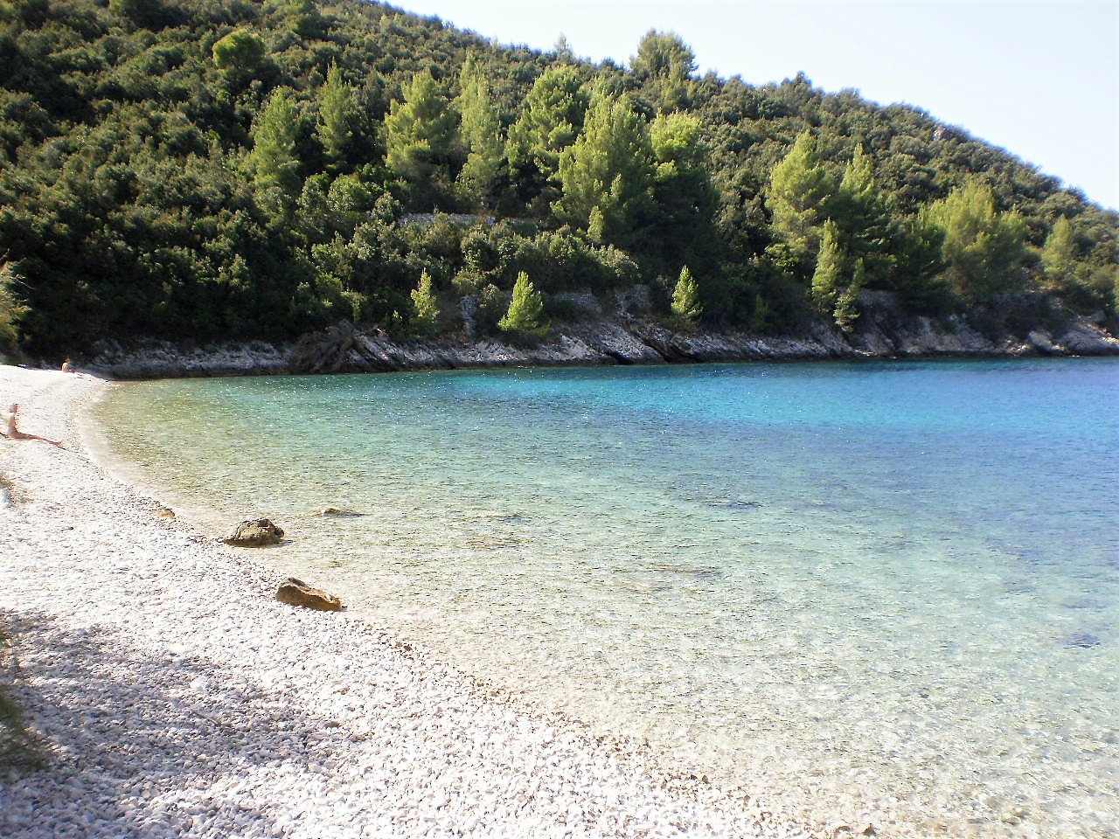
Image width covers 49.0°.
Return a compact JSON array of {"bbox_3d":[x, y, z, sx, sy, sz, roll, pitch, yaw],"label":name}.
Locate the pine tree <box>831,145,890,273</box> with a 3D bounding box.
[{"bbox_3d":[32.120,-22.210,131.000,6.340,13.850,6.150,1,4,14],"label":"pine tree"}]

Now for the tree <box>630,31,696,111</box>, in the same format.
[{"bbox_3d":[13.490,-45.250,160.000,8.650,10.740,8.390,0,4,5],"label":"tree"}]

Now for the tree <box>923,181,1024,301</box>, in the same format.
[{"bbox_3d":[45.690,-19.770,135.000,11.340,13.250,11.000,1,4,19],"label":"tree"}]

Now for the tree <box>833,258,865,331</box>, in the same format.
[{"bbox_3d":[28.930,-12.470,123.000,3.060,7.530,3.060,0,4,0],"label":"tree"}]

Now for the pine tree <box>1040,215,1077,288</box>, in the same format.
[{"bbox_3d":[58.160,-19.430,143.000,4.270,8.590,4.150,2,5,22],"label":"pine tree"}]

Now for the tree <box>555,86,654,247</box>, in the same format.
[{"bbox_3d":[4.690,-26.280,128.000,10.070,16.940,10.070,0,4,0],"label":"tree"}]

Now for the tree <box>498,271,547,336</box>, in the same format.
[{"bbox_3d":[-2.890,-9.240,98.000,3.910,5.140,3.790,0,4,-2],"label":"tree"}]

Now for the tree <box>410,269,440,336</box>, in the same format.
[{"bbox_3d":[-10.450,-9.030,95.000,2.230,5.140,2.230,0,4,0],"label":"tree"}]

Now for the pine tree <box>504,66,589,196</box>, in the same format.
[{"bbox_3d":[-1.160,-28.260,121.000,8.270,13.070,8.020,0,4,-1],"label":"pine tree"}]

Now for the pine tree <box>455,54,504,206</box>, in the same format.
[{"bbox_3d":[-8.070,-29.080,124.000,4.790,15.530,4.790,0,4,0],"label":"pine tree"}]

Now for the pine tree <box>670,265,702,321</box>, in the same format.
[{"bbox_3d":[12.030,-12.030,117.000,2.910,5.500,2.910,0,4,0],"label":"pine tree"}]

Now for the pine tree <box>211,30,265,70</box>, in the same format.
[{"bbox_3d":[-35.310,-40.590,135.000,5.590,4.800,5.590,0,4,0],"label":"pine tree"}]

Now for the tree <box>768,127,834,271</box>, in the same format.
[{"bbox_3d":[26.760,-24.150,136.000,7.510,15.870,7.510,0,4,0],"label":"tree"}]

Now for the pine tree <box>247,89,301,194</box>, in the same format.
[{"bbox_3d":[-24.470,-23.710,105.000,4.480,9.140,4.350,-1,4,-13],"label":"pine tree"}]

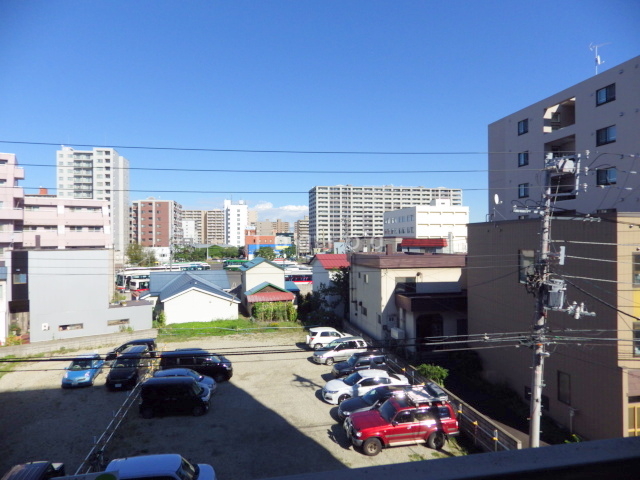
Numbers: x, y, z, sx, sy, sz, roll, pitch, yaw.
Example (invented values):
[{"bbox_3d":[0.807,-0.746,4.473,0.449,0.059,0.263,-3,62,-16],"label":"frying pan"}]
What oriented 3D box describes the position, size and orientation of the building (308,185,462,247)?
[{"bbox_3d":[45.075,-13.480,280.782,102.500,43.400,24.000,0,0,-12],"label":"building"}]

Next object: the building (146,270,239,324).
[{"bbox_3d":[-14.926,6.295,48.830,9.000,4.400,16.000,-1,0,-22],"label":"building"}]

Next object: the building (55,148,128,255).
[{"bbox_3d":[-89.294,-12.764,161.458,20.800,44.000,17.000,0,0,-12],"label":"building"}]

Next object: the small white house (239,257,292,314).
[{"bbox_3d":[-7.312,5.768,53.918,5.900,6.600,13.500,0,0,-12],"label":"small white house"}]

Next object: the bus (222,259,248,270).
[{"bbox_3d":[-23.412,7.456,119.736,9.800,3.000,2.450,-1,0,2],"label":"bus"}]

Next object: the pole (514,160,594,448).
[{"bbox_3d":[8.278,2.898,14.632,2.400,11.800,1.200,0,0,-12],"label":"pole"}]

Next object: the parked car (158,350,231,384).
[{"bbox_3d":[-8.150,8.348,27.140,4.600,1.740,1.740,-1,0,-6],"label":"parked car"}]

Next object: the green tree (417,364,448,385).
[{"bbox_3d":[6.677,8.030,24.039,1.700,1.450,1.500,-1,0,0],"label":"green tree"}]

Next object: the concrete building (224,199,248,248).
[{"bbox_3d":[-55.856,-8.613,271.760,15.000,35.000,20.000,0,0,-12],"label":"concrete building"}]

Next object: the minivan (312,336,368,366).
[{"bbox_3d":[1.626,8.019,29.546,3.980,1.570,1.690,0,0,-12],"label":"minivan"}]

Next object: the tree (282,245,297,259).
[{"bbox_3d":[-13.372,5.123,177.996,6.100,7.200,5.800,0,0,-12],"label":"tree"}]

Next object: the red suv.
[{"bbox_3d":[3.446,7.849,17.835,4.800,1.970,1.900,0,0,-11],"label":"red suv"}]

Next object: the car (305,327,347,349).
[{"bbox_3d":[0.969,7.954,33.413,4.050,1.700,1.700,0,0,-12],"label":"car"}]

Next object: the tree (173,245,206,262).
[{"bbox_3d":[-48.815,5.752,152.022,12.000,8.000,9.500,0,0,-12],"label":"tree"}]

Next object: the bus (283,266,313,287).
[{"bbox_3d":[-4.006,7.568,74.709,10.500,3.200,2.500,0,0,-6],"label":"bus"}]

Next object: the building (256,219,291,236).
[{"bbox_3d":[-62.589,-9.890,538.781,44.000,37.000,18.000,0,0,-12],"label":"building"}]

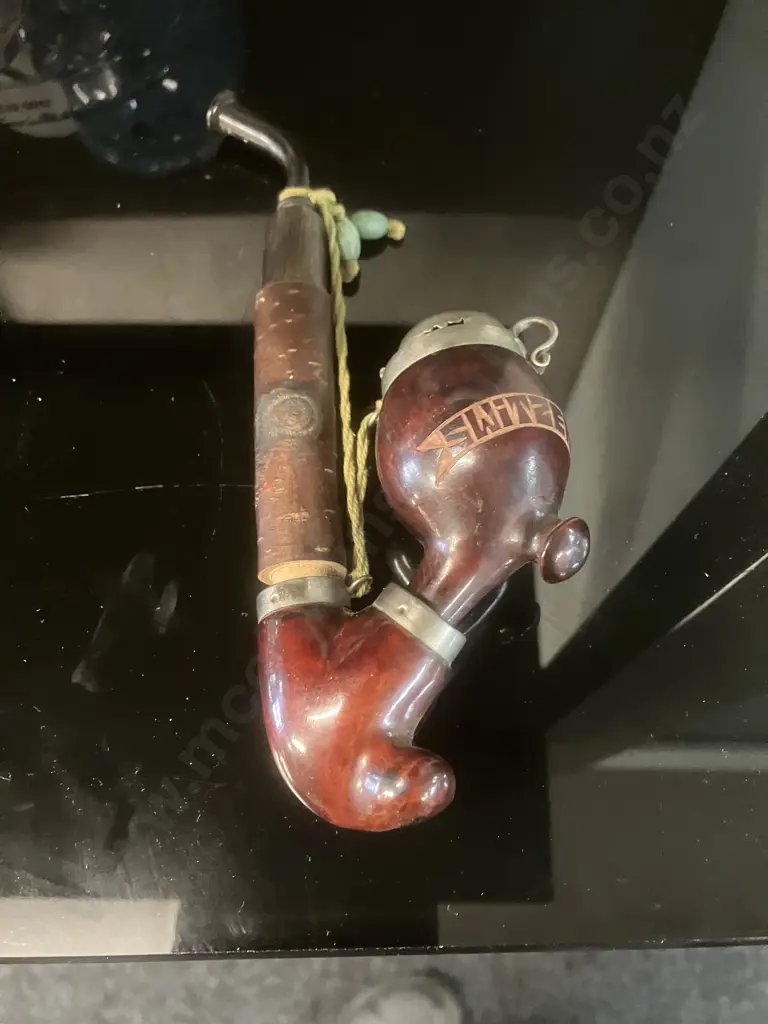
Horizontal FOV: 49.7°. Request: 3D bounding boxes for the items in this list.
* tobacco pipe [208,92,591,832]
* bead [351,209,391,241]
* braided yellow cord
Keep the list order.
[{"bbox_3d":[-0.003,-0.040,0.232,0.103,0.051,0.241,-7,69,7],"label":"tobacco pipe"},{"bbox_3d":[-0.005,-0.099,0.285,0.014,0.010,0.010,8,66,-5],"label":"bead"},{"bbox_3d":[-0.014,-0.042,0.242,0.025,0.018,0.141,-6,70,-2],"label":"braided yellow cord"}]

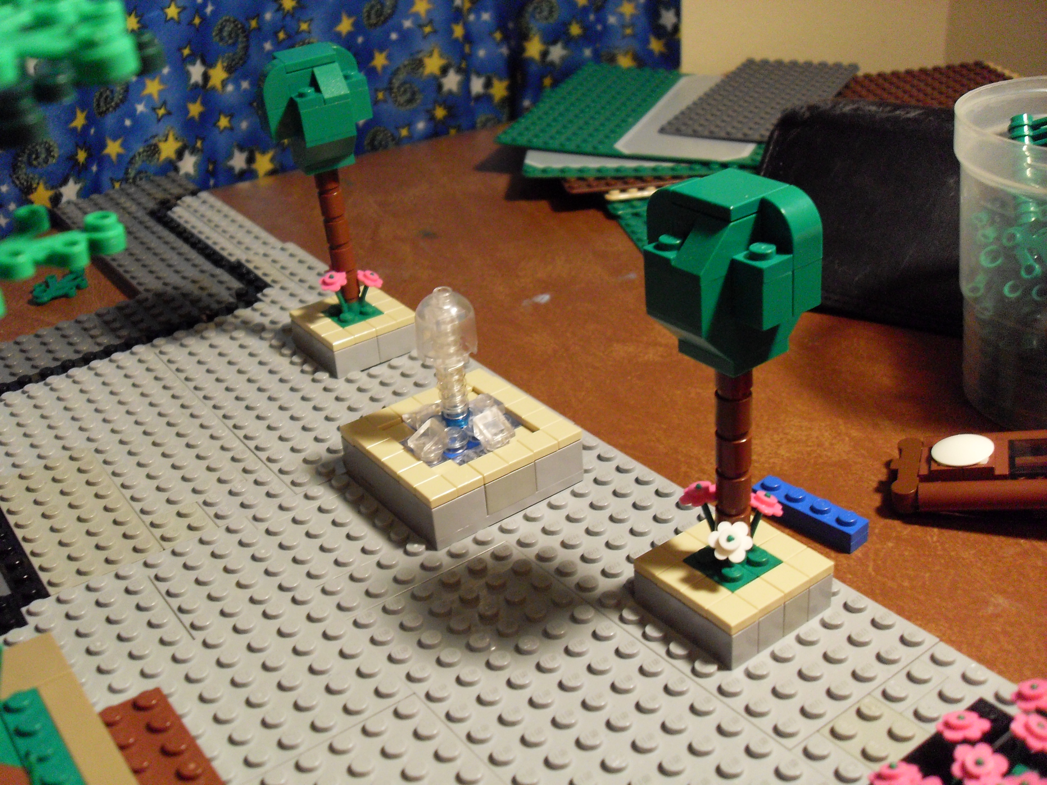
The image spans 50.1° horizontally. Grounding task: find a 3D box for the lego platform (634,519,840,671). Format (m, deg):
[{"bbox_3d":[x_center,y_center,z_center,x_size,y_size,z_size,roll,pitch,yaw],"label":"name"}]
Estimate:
[{"bbox_3d":[0.049,0.044,0.261,0.032,0.013,0.032,-23,33,-29],"label":"lego platform"}]

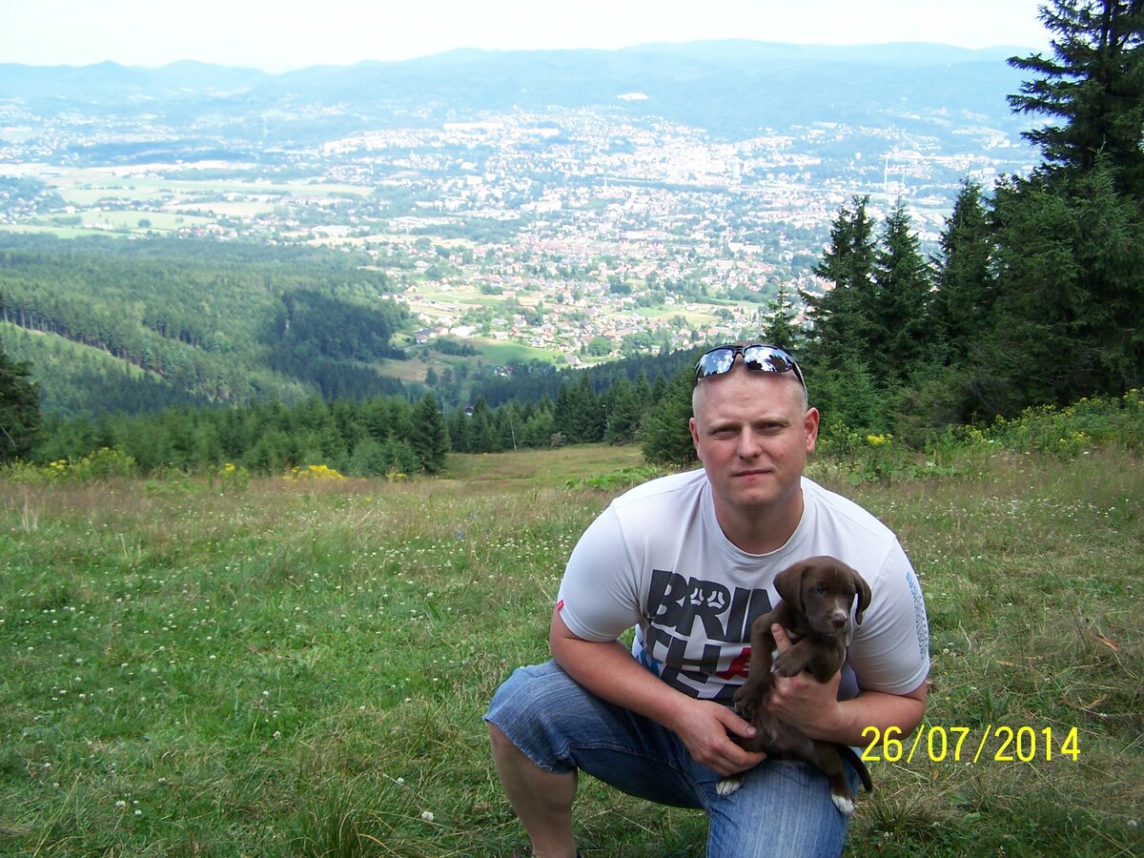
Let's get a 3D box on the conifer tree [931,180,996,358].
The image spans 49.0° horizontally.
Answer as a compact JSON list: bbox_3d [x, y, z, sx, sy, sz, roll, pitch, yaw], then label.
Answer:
[{"bbox_3d":[9.822,-3.242,32.108,2.400,6.170,2.400,0,17,0],"label":"conifer tree"}]

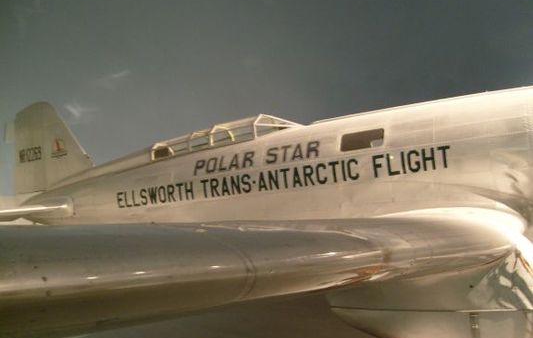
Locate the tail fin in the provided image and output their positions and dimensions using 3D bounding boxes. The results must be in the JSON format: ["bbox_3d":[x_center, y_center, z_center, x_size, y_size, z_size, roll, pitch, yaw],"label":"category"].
[{"bbox_3d":[-3.200,-0.380,8.100,1.620,1.400,0.170,-6,-8,26],"label":"tail fin"}]

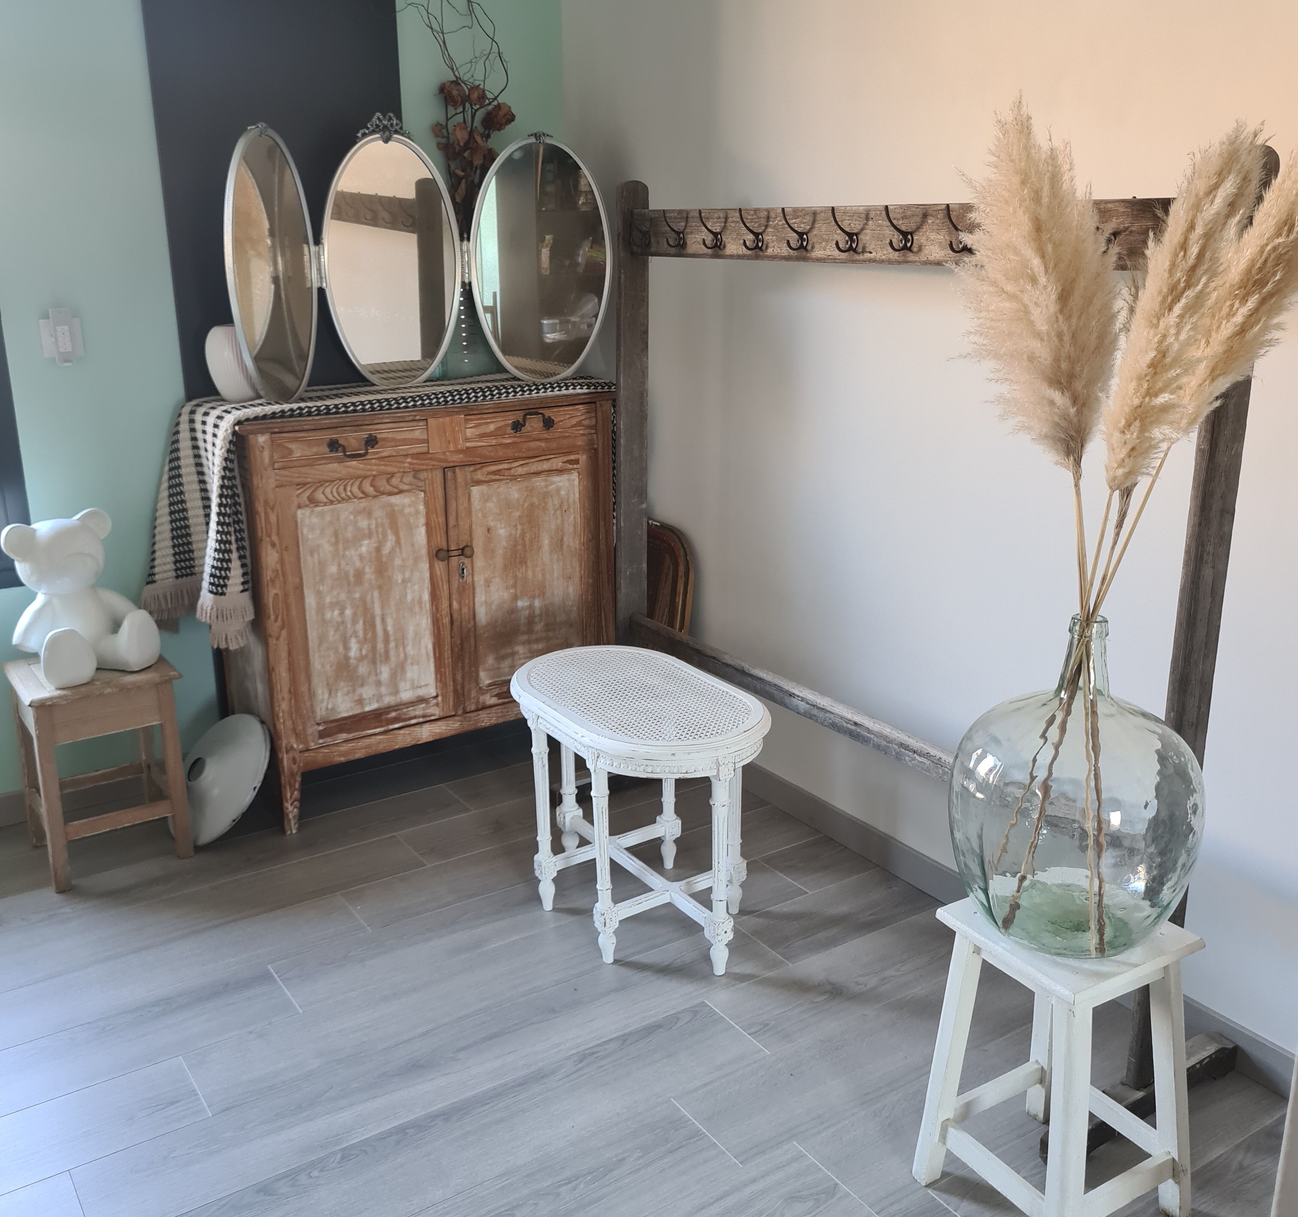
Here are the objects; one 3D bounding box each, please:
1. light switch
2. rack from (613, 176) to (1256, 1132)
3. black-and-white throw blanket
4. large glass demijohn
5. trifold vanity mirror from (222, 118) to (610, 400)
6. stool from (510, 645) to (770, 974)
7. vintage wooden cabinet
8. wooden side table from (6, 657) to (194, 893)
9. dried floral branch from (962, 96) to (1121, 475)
[{"bbox_3d":[-1.288,-0.594,2.858,0.083,0.125,0.027,-11,20,-32],"label":"light switch"},{"bbox_3d":[0.348,-0.073,2.459,0.430,1.431,1.587,-11,20,-32],"label":"rack"},{"bbox_3d":[-0.616,-0.247,3.137,1.123,0.562,0.430,-11,20,-32],"label":"black-and-white throw blanket"},{"bbox_3d":[0.558,0.219,1.694,0.321,0.427,0.321,0,17,0],"label":"large glass demijohn"},{"bbox_3d":[-0.540,-0.815,3.011,0.953,0.621,0.239,-11,20,-32],"label":"trifold vanity mirror"},{"bbox_3d":[-0.020,0.388,2.592,0.392,0.475,0.601,-11,20,-32],"label":"stool"},{"bbox_3d":[-0.560,-0.055,3.238,0.966,0.954,0.409,-11,20,-32],"label":"vintage wooden cabinet"},{"bbox_3d":[-1.202,0.338,2.875,0.299,0.425,0.300,-11,20,-32],"label":"wooden side table"},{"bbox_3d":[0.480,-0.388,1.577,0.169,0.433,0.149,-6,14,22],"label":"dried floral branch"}]

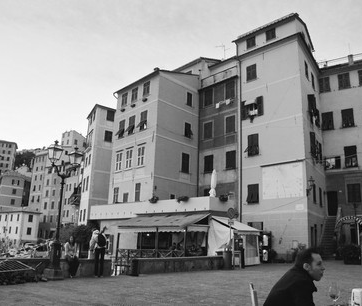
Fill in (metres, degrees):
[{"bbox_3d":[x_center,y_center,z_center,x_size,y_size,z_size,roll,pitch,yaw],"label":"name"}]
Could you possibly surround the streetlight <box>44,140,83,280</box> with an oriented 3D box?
[{"bbox_3d":[-4.097,1.933,12.130,0.660,4.700,1.420,-10,-19,41],"label":"streetlight"}]

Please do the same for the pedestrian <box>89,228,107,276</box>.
[{"bbox_3d":[-2.968,3.595,12.559,0.540,1.720,0.480,8,-15,-23],"label":"pedestrian"}]

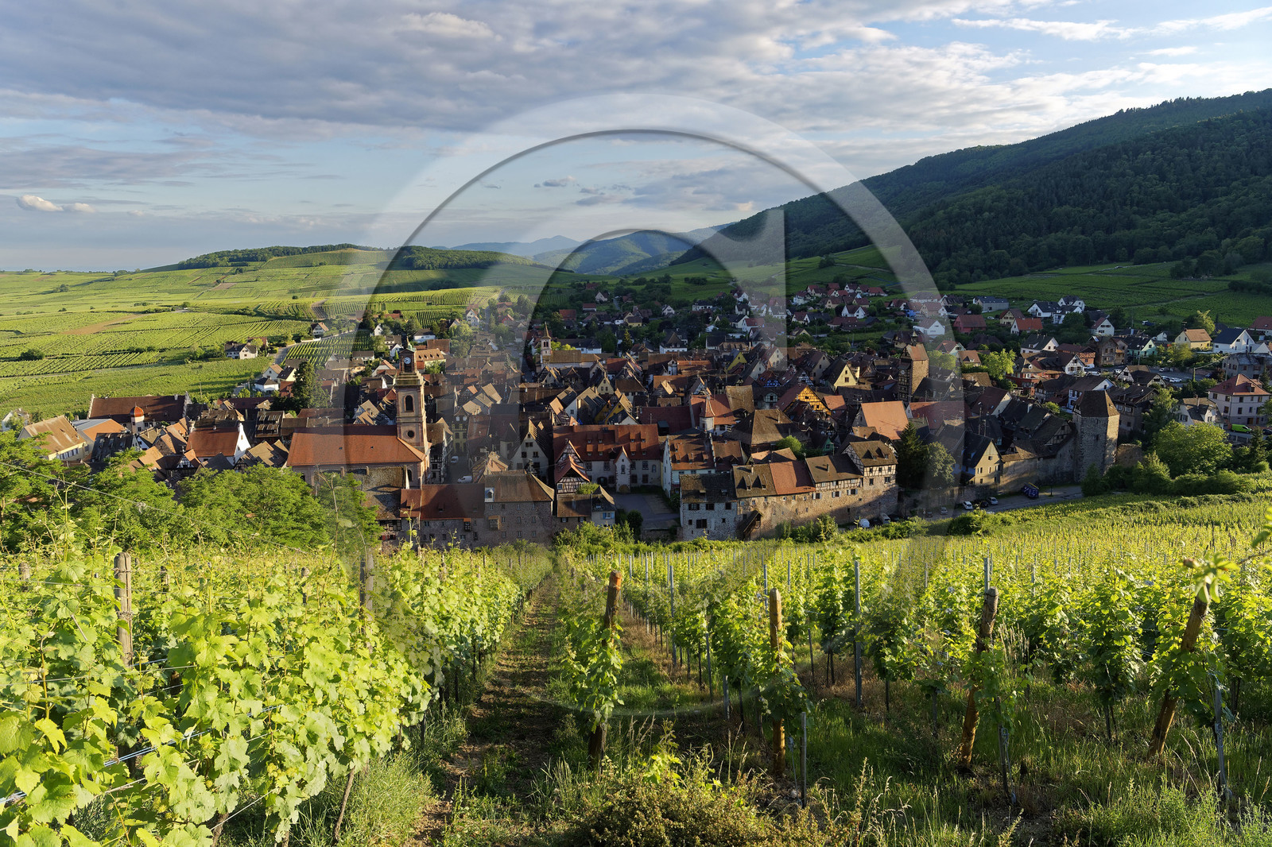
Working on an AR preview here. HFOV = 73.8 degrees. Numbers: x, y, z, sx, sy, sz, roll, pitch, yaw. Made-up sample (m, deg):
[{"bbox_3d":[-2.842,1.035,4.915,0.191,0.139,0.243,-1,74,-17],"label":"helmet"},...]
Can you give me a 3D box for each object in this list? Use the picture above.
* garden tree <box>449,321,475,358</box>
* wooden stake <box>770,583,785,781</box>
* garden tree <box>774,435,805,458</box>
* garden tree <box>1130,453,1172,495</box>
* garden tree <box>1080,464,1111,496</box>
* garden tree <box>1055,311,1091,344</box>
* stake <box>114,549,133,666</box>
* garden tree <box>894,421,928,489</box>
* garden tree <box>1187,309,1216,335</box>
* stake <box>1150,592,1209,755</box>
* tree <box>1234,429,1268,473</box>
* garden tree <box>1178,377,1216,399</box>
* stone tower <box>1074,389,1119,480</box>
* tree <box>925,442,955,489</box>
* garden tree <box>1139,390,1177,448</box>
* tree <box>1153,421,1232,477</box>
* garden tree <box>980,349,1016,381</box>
[{"bbox_3d":[-98.476,-46.960,480.000,13.838,21.946,13.838,0,11,0],"label":"garden tree"},{"bbox_3d":[1.348,2.469,8.100,0.120,1.930,0.120,-3,12,1],"label":"wooden stake"},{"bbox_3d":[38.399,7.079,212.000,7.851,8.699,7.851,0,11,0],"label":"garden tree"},{"bbox_3d":[113.888,11.064,187.000,7.923,9.427,7.923,0,11,0],"label":"garden tree"},{"bbox_3d":[103.130,12.689,190.000,5.826,7.573,5.826,0,11,0],"label":"garden tree"},{"bbox_3d":[182.702,-40.135,355.005,12.952,14.510,11.656,5,12,27],"label":"garden tree"},{"bbox_3d":[-3.433,1.685,5.750,0.110,1.692,0.110,3,10,0],"label":"stake"},{"bbox_3d":[66.775,8.276,206.012,7.351,17.322,7.351,3,11,18],"label":"garden tree"},{"bbox_3d":[256.817,-44.657,385.000,11.297,14.443,11.297,0,11,0],"label":"garden tree"},{"bbox_3d":[5.007,2.292,7.825,0.120,1.810,0.120,5,18,-1],"label":"stake"},{"bbox_3d":[137.989,6.345,190.000,6.393,10.914,6.393,0,11,0],"label":"tree"},{"bbox_3d":[173.540,-10.588,262.002,9.987,7.131,7.989,7,13,33],"label":"garden tree"},{"bbox_3d":[116.800,2.698,215.093,9.200,22.900,8.200,0,10,0],"label":"stone tower"},{"bbox_3d":[73.661,10.367,205.006,7.464,12.337,7.464,4,11,20],"label":"tree"},{"bbox_3d":[140.596,-0.607,228.011,8.418,17.661,8.418,7,12,31],"label":"garden tree"},{"bbox_3d":[131.418,6.561,200.000,16.046,14.068,16.500,0,11,0],"label":"tree"},{"bbox_3d":[120.764,-18.554,283.005,11.290,12.668,11.290,4,11,23],"label":"garden tree"}]

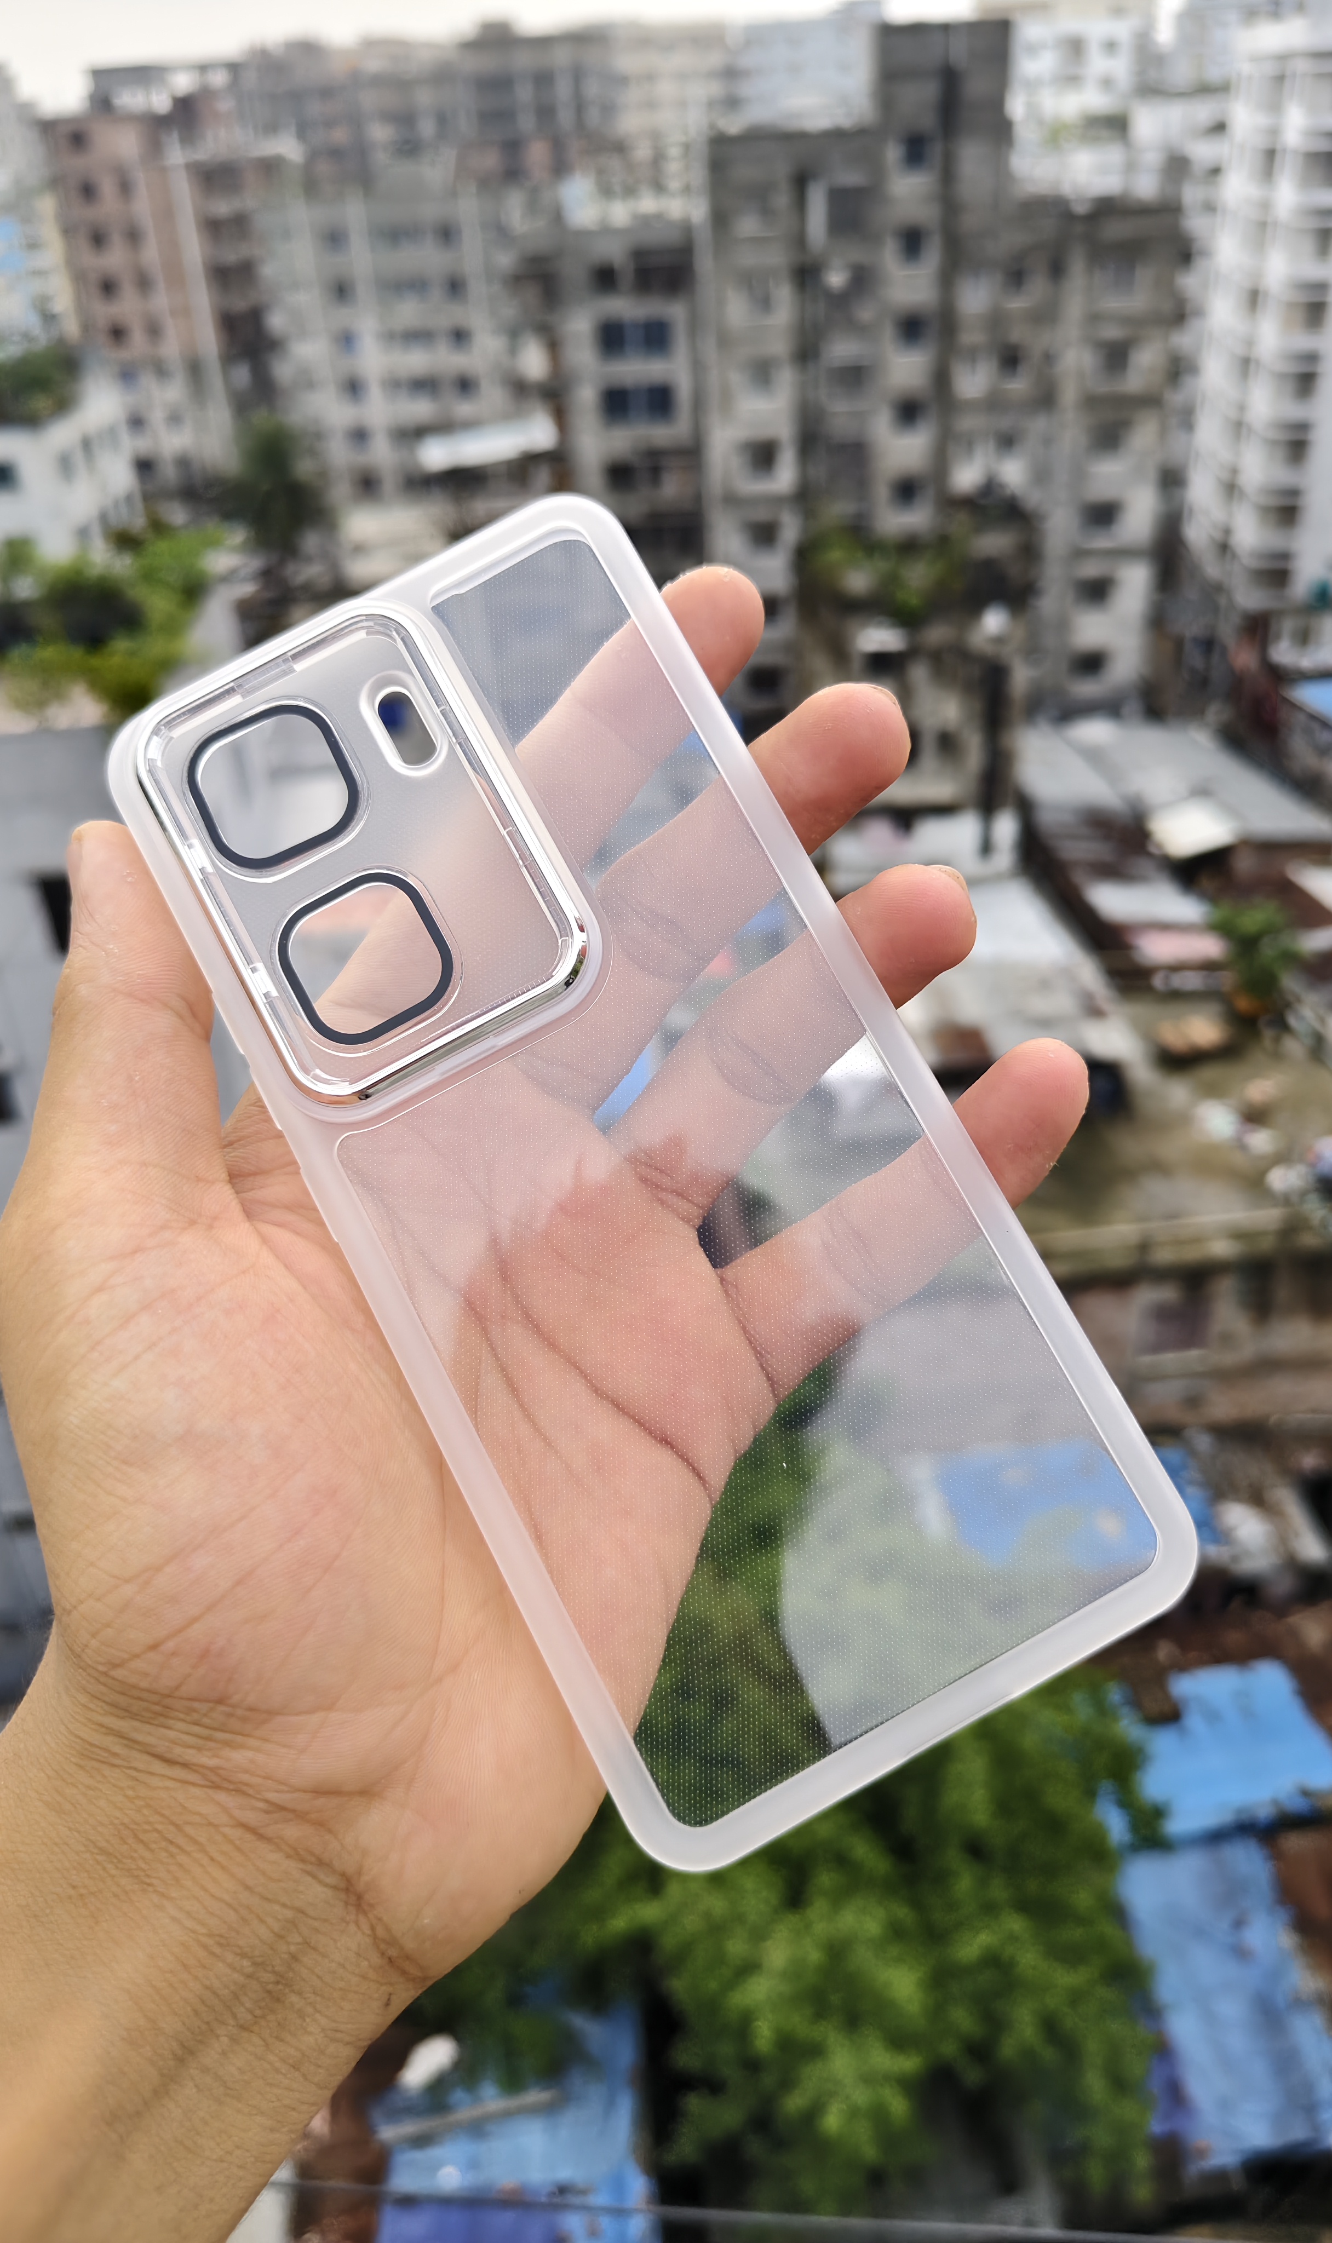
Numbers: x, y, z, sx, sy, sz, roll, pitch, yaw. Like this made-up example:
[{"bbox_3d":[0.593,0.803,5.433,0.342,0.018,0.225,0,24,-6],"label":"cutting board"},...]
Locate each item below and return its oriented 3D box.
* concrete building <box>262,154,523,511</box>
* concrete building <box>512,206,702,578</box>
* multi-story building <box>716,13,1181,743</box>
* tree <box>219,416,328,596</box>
[{"bbox_3d":[-18.489,-56.258,110.124,16.500,24.500,14.000,-4,30,0],"label":"concrete building"},{"bbox_3d":[-2.779,-37.035,80.196,9.500,20.700,12.000,-4,30,0],"label":"concrete building"},{"bbox_3d":[10.832,-32.381,67.768,18.300,27.300,13.000,-3,30,2],"label":"multi-story building"},{"bbox_3d":[-23.627,-37.038,90.671,5.800,11.400,5.800,-4,30,0],"label":"tree"}]

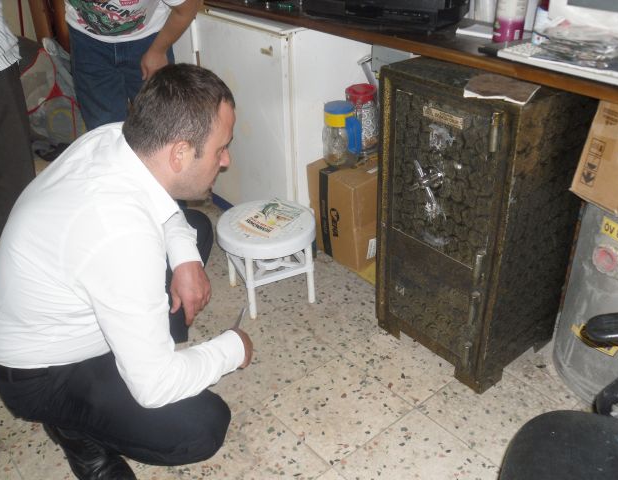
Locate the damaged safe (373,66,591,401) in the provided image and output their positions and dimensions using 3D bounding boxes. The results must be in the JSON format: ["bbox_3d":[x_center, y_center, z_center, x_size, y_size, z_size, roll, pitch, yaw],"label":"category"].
[{"bbox_3d":[0.466,-0.065,1.781,0.356,0.834,0.421,-24,36,-32],"label":"damaged safe"}]

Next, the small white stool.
[{"bbox_3d":[-0.136,0.065,2.153,0.332,0.285,0.332,-2,30,1],"label":"small white stool"}]

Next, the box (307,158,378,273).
[{"bbox_3d":[0.233,-0.136,2.425,0.362,0.335,0.252,-24,36,-32],"label":"box"}]

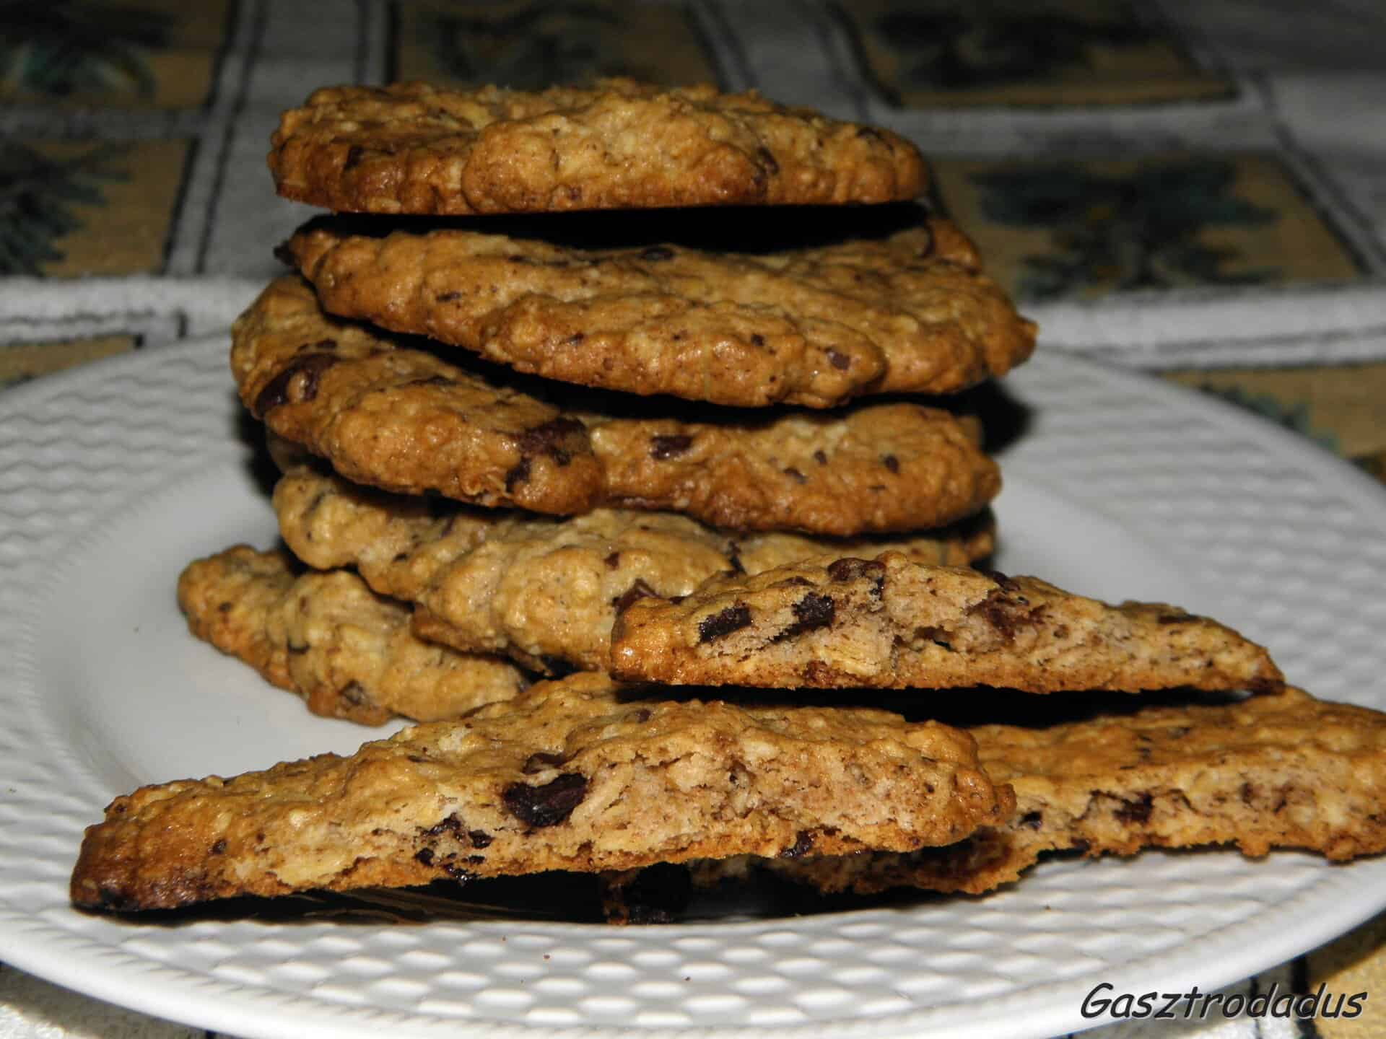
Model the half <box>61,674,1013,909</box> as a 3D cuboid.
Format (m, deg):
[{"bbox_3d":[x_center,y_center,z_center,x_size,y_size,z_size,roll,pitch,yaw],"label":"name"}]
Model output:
[{"bbox_3d":[-0.017,0.024,0.299,0.097,0.014,0.042,-4,18,-1],"label":"half"}]

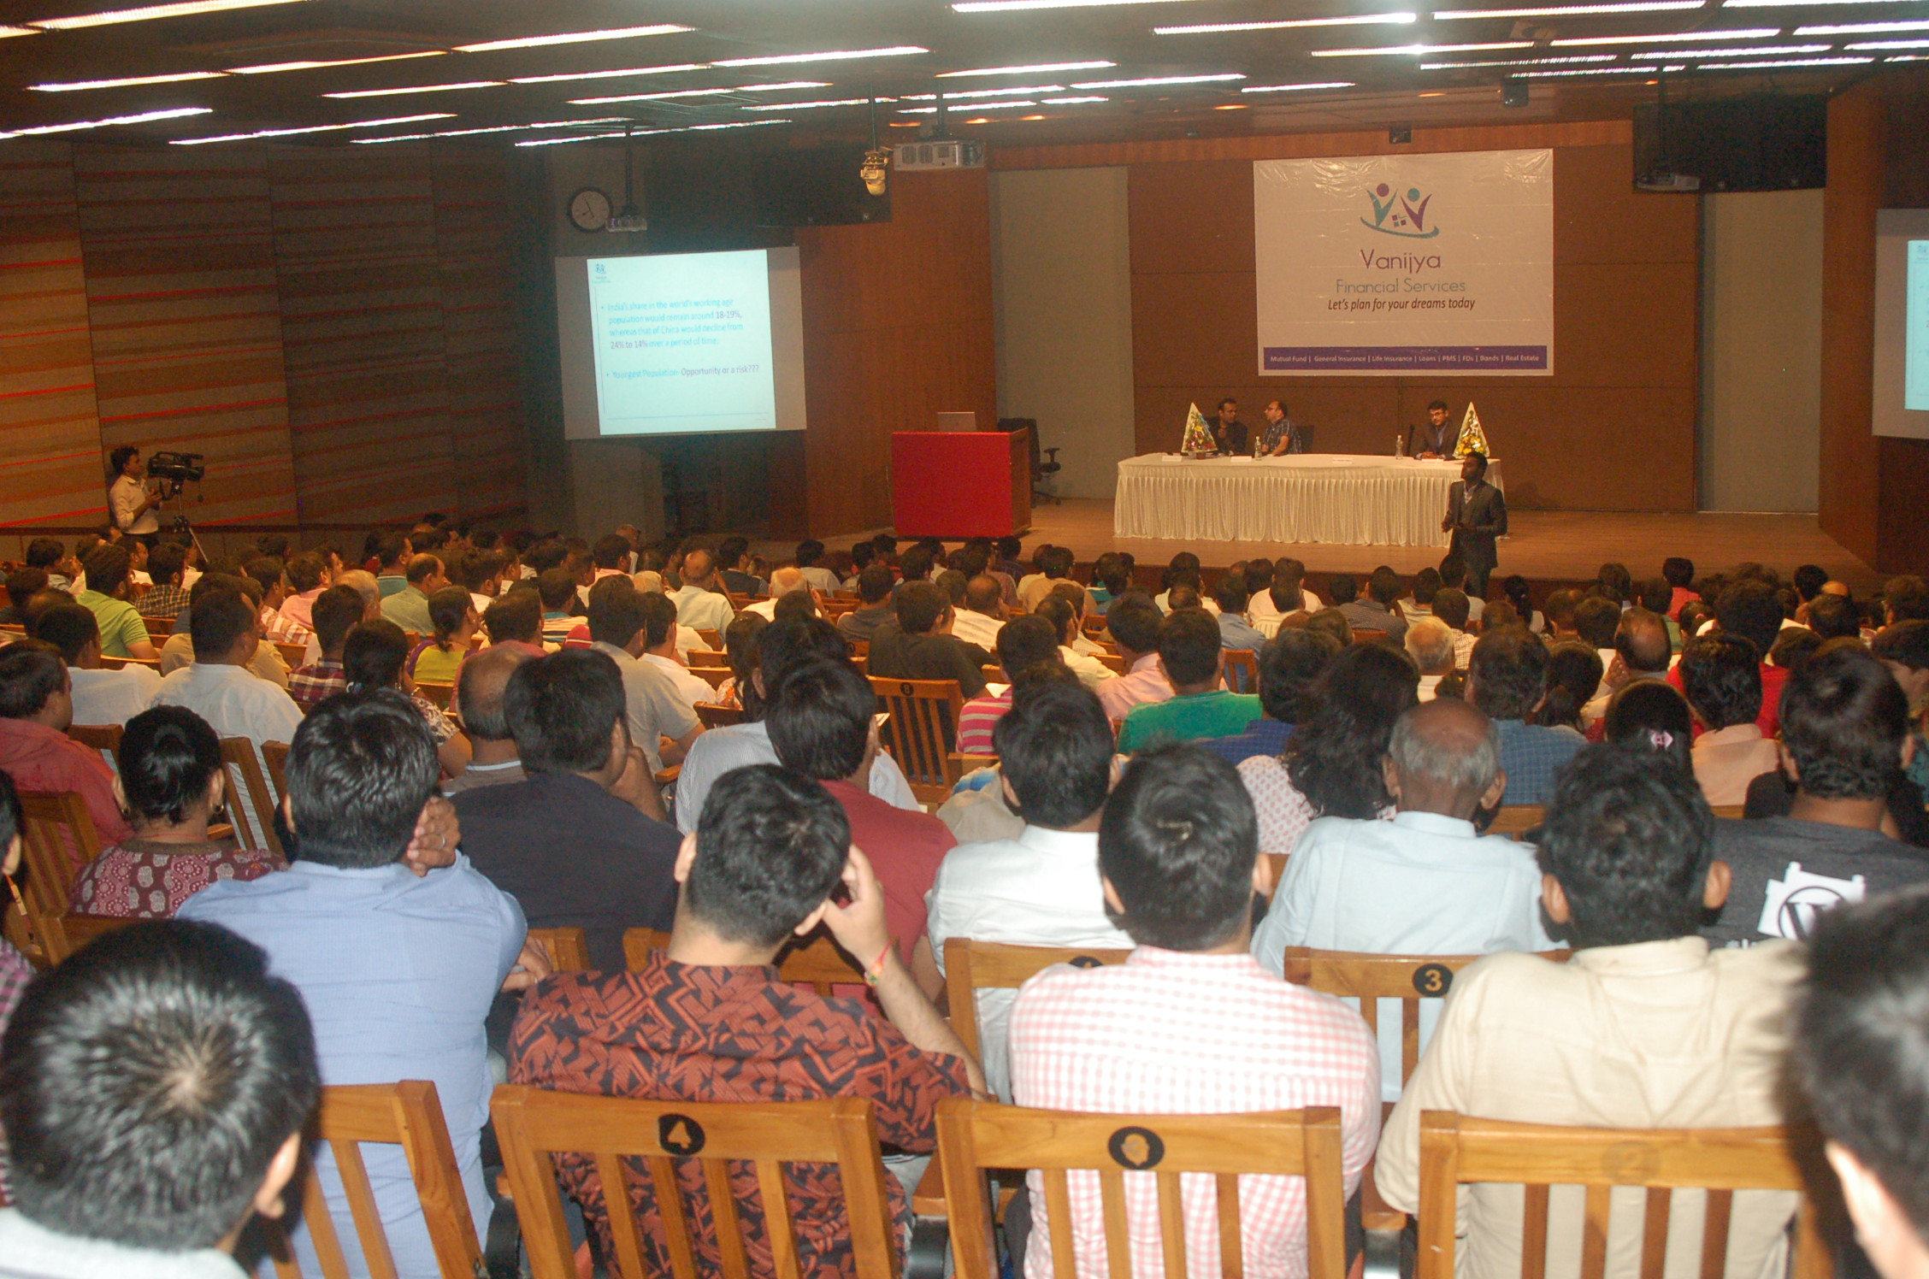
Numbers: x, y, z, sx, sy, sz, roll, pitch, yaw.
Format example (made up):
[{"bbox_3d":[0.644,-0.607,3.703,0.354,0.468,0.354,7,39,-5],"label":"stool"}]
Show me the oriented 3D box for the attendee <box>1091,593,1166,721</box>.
[{"bbox_3d":[0.669,0.422,7.407,0.500,1.250,0.750,0,11,12],"label":"attendee"}]

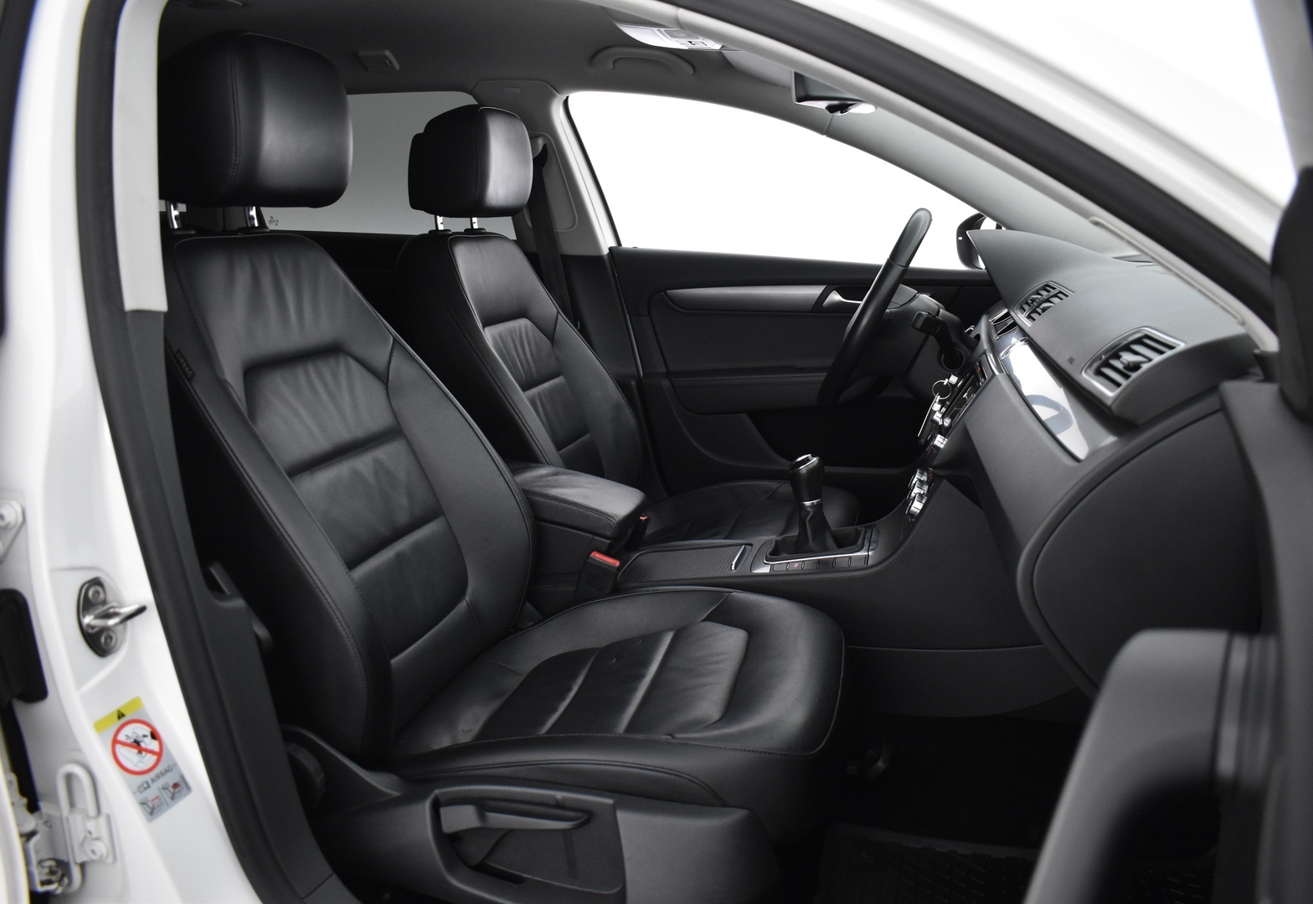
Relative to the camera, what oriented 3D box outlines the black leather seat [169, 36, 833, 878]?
[{"bbox_3d":[-0.206,-0.005,1.266,0.880,0.980,0.540,3,13,14],"label":"black leather seat"}]

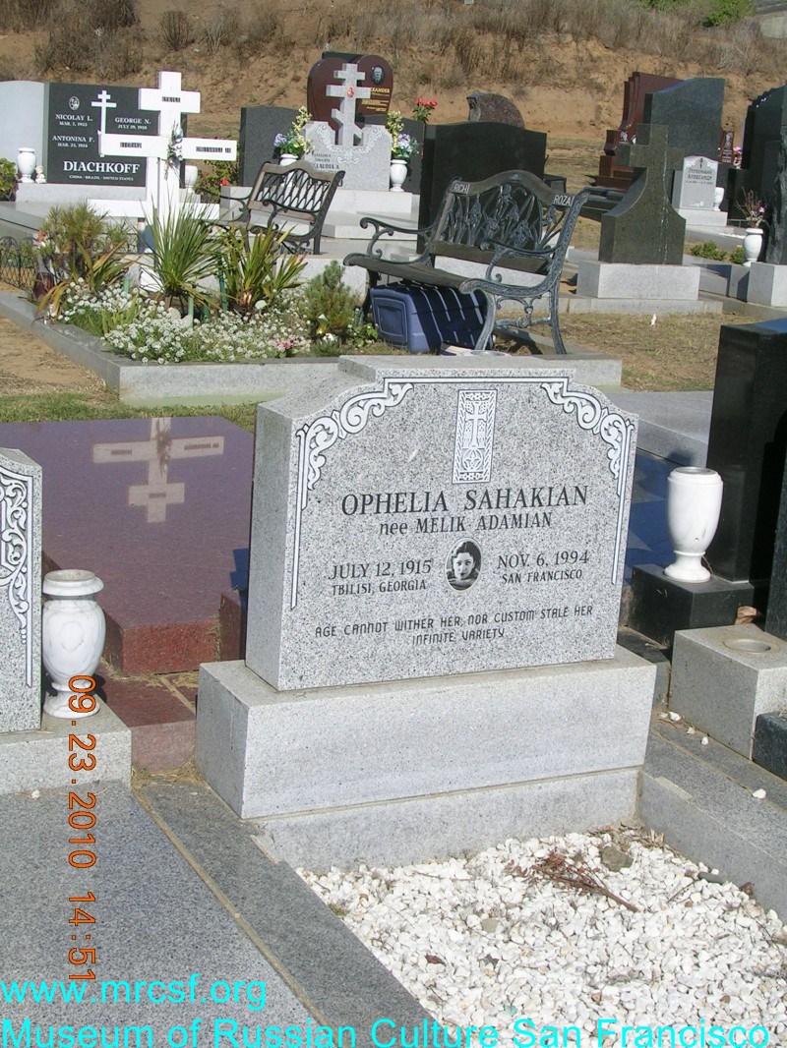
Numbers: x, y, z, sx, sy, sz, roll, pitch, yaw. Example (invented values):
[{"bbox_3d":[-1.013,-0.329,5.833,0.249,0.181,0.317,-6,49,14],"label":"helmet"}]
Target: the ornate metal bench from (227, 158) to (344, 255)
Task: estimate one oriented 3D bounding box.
[{"bbox_3d":[-0.947,-2.154,12.270,0.670,0.860,1.280,-3,15,-27],"label":"ornate metal bench"}]

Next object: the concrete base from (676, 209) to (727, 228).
[{"bbox_3d":[3.149,-3.241,18.251,0.700,0.150,0.300,-3,15,-26],"label":"concrete base"}]

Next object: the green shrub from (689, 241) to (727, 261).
[{"bbox_3d":[2.675,-2.332,14.700,0.290,0.170,0.270,-3,15,-26],"label":"green shrub"}]

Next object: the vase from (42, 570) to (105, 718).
[{"bbox_3d":[-0.626,0.234,3.376,0.122,0.273,0.122,-3,14,-27],"label":"vase"}]

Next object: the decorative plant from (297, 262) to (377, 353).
[{"bbox_3d":[-0.283,-1.077,8.500,0.390,0.460,0.370,4,13,-1],"label":"decorative plant"}]

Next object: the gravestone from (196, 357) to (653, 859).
[{"bbox_3d":[0.093,0.150,3.480,0.914,0.950,0.260,-3,15,-27],"label":"gravestone"}]

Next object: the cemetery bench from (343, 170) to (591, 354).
[{"bbox_3d":[0.347,-1.385,8.925,0.680,0.880,1.280,-3,15,-27],"label":"cemetery bench"}]

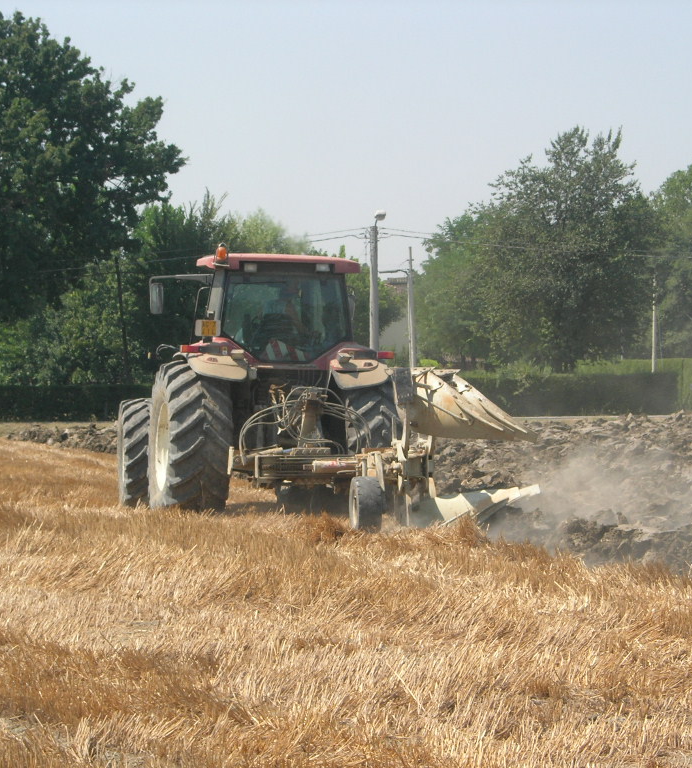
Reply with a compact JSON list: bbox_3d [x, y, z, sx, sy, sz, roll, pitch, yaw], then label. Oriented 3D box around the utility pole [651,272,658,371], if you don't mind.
[{"bbox_3d":[11.721,-1.562,127.000,0.220,5.653,0.220,0,0,0],"label":"utility pole"}]

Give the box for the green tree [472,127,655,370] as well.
[{"bbox_3d":[8.133,-4.180,125.000,7.000,10.899,6.800,0,0,0],"label":"green tree"}]

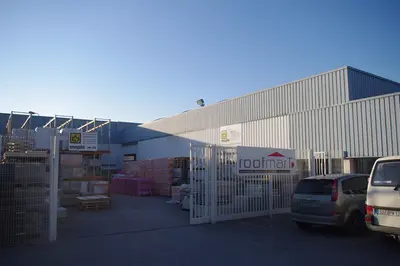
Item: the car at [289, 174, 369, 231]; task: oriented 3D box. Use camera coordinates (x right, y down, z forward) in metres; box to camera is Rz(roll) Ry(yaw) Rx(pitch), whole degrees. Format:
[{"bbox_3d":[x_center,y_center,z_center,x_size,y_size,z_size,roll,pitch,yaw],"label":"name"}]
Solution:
[{"bbox_3d":[5.273,2.335,10.735,4.650,1.720,1.850,4,-8,-38],"label":"car"}]

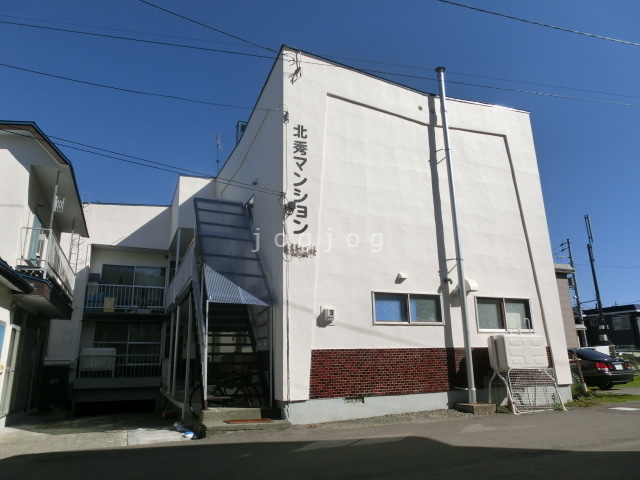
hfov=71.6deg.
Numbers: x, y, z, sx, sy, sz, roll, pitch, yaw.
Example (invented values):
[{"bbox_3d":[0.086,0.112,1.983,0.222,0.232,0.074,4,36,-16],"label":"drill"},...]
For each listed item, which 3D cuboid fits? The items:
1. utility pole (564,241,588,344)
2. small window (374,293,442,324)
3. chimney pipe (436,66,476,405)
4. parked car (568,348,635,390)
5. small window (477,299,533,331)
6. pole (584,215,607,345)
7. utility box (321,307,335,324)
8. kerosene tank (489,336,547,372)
[{"bbox_3d":[20.840,4.961,35.682,0.350,10.430,0.350,4,-16,-20],"label":"utility pole"},{"bbox_3d":[2.028,1.573,10.105,1.819,0.737,0.100,4,-16,-20],"label":"small window"},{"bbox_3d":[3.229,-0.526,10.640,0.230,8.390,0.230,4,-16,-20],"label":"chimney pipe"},{"bbox_3d":[8.595,4.715,16.239,1.790,1.450,4.700,7,-17,-30],"label":"parked car"},{"bbox_3d":[4.598,1.869,11.027,1.719,0.843,0.100,4,-16,-20],"label":"small window"},{"bbox_3d":[20.494,3.623,32.553,0.400,11.451,0.400,4,-16,-20],"label":"pole"},{"bbox_3d":[0.167,1.591,9.286,0.290,0.370,0.160,4,-16,-20],"label":"utility box"},{"bbox_3d":[4.538,2.589,10.212,1.160,0.710,0.520,4,-16,-20],"label":"kerosene tank"}]

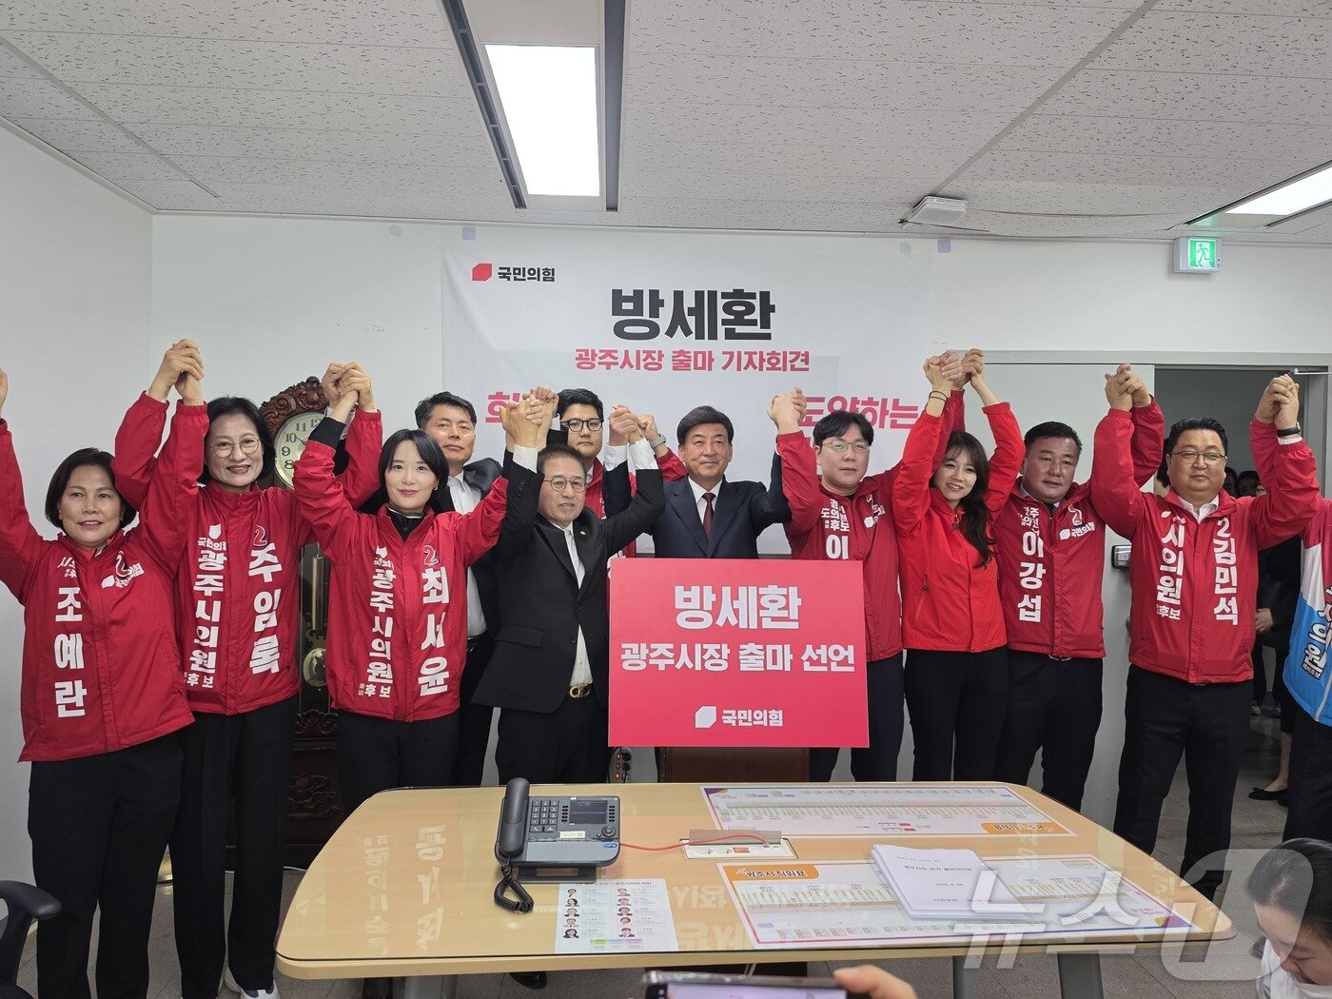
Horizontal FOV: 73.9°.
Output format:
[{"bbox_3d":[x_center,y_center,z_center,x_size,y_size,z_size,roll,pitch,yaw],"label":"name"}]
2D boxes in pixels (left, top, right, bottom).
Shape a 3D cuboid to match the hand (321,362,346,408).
[{"bbox_3d":[-0.971,-0.335,2.600,0.090,0.140,0.090,0,1,-9],"label":"hand"}]

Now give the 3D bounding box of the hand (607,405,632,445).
[{"bbox_3d":[-0.144,-0.235,2.780,0.090,0.125,0.080,1,1,17],"label":"hand"}]

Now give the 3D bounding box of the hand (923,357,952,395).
[{"bbox_3d":[0.927,-0.423,3.020,0.090,0.125,0.085,1,1,17],"label":"hand"}]

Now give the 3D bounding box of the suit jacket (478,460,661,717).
[{"bbox_3d":[-0.301,0.253,2.740,0.520,0.755,0.330,0,1,-21],"label":"suit jacket"}]

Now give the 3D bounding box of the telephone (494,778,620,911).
[{"bbox_3d":[-0.213,0.665,1.767,0.250,0.160,0.250,1,1,-4],"label":"telephone"}]

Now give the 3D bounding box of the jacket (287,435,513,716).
[{"bbox_3d":[-0.736,0.211,2.510,0.575,0.785,0.330,0,1,-10],"label":"jacket"}]

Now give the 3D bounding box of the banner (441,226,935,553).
[{"bbox_3d":[0.122,-0.467,3.996,2.220,1.410,0.020,0,1,-4],"label":"banner"}]

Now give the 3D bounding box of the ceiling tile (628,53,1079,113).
[{"bbox_3d":[0.482,-1.180,2.510,1.200,0.018,0.300,1,1,-4],"label":"ceiling tile"}]

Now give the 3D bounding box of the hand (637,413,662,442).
[{"bbox_3d":[-0.057,-0.237,2.920,0.085,0.100,0.090,0,1,0],"label":"hand"}]

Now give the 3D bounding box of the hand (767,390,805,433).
[{"bbox_3d":[0.420,-0.308,3.080,0.125,0.150,0.100,1,1,8],"label":"hand"}]

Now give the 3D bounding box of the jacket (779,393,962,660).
[{"bbox_3d":[0.720,0.096,3.150,0.610,0.920,0.340,1,1,0],"label":"jacket"}]

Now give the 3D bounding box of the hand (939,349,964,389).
[{"bbox_3d":[0.913,-0.418,2.830,0.080,0.120,0.075,2,2,41],"label":"hand"}]

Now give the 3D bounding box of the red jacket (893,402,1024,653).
[{"bbox_3d":[0.984,0.093,3.000,0.410,0.820,0.310,1,1,6],"label":"red jacket"}]

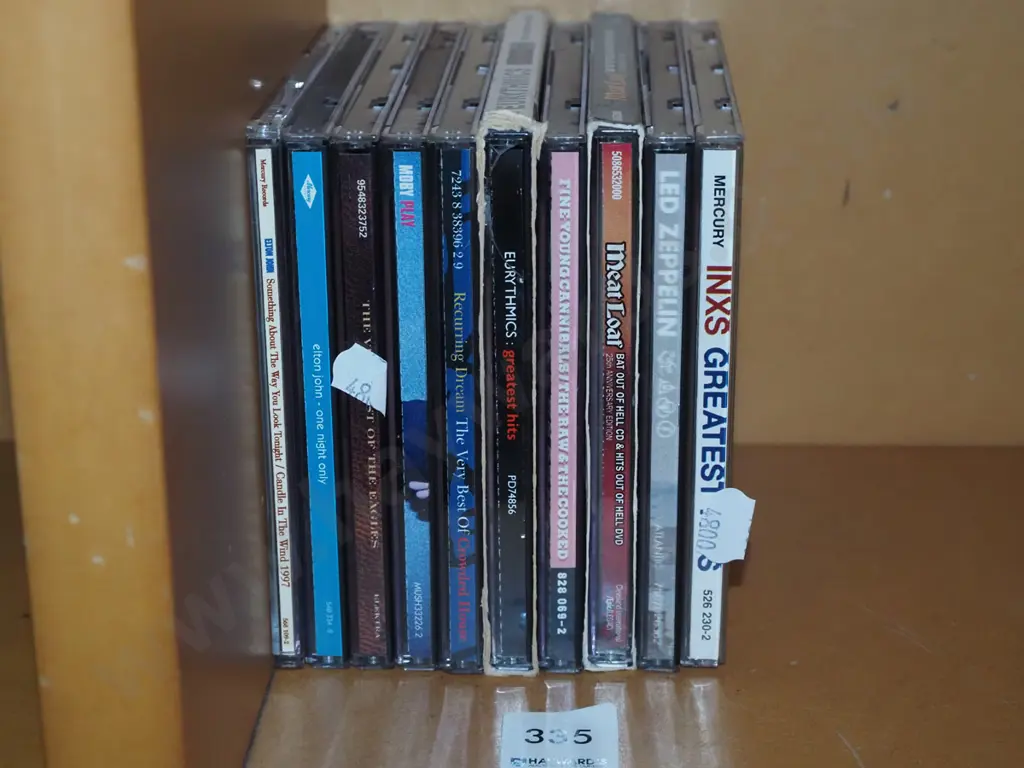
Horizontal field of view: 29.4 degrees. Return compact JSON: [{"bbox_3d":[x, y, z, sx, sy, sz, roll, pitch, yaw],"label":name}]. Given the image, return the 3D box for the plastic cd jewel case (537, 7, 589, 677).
[{"bbox_3d":[0.014,-0.017,0.493,0.010,0.125,0.142,1,20,2],"label":"plastic cd jewel case"}]

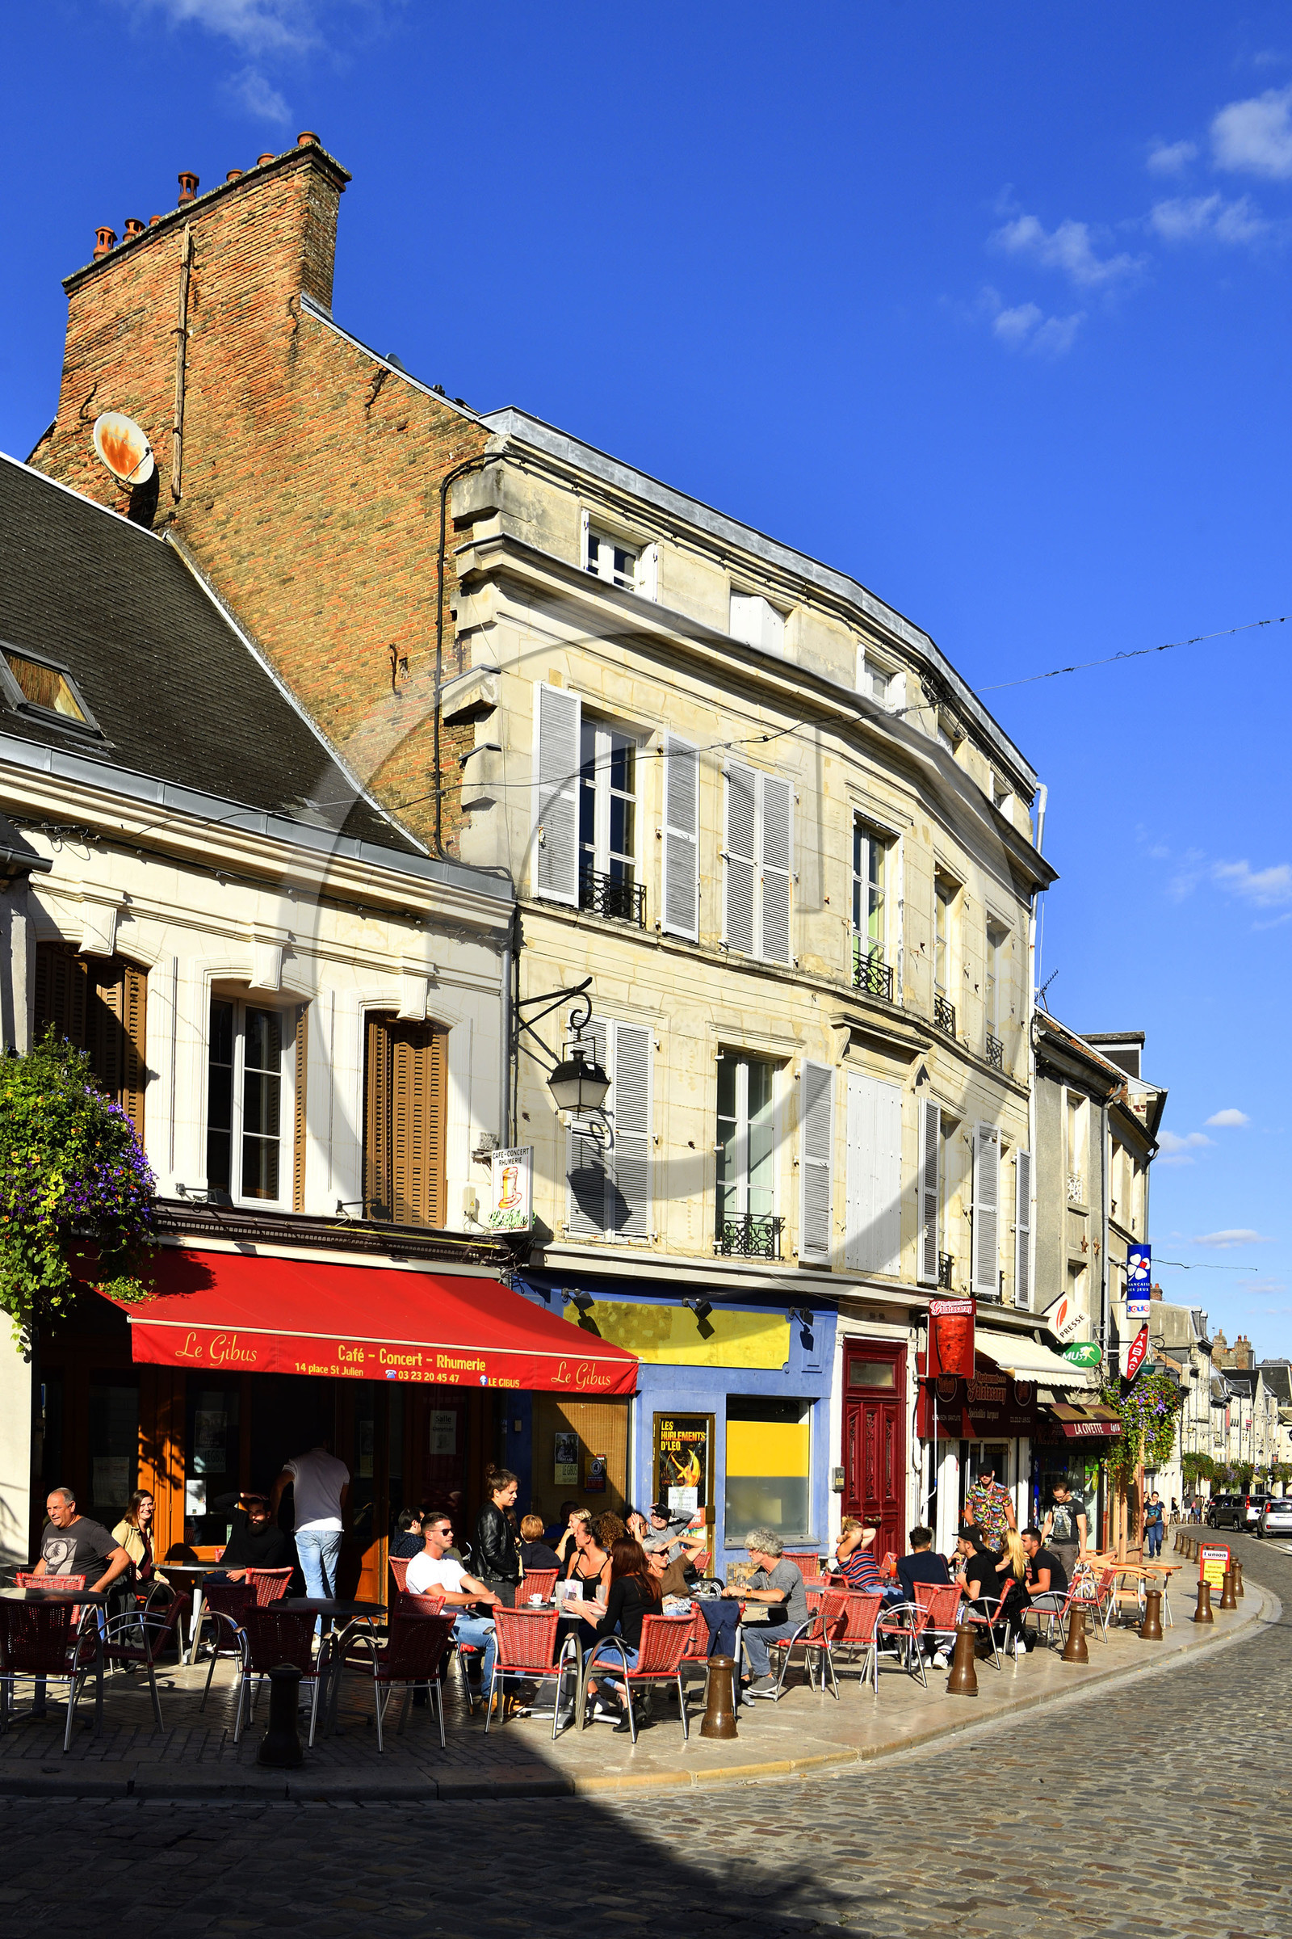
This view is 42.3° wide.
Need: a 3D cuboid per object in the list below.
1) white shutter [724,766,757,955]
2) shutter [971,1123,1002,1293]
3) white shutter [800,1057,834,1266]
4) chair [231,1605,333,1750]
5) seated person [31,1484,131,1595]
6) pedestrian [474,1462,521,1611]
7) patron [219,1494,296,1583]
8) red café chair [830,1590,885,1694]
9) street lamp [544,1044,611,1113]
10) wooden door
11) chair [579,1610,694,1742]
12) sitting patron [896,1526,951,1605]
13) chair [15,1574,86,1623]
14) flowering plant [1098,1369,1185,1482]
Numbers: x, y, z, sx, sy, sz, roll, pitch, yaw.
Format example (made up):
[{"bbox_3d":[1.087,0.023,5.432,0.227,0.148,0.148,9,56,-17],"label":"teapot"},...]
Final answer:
[{"bbox_3d":[1.111,-1.284,19.600,0.520,2.220,0.060,11,-17,-40],"label":"white shutter"},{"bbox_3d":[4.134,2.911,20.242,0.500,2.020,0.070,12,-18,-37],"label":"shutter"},{"bbox_3d":[1.772,1.991,17.349,0.500,2.040,0.070,13,-19,-40],"label":"white shutter"},{"bbox_3d":[-2.200,4.274,10.098,0.570,0.810,0.570,0,-9,7],"label":"chair"},{"bbox_3d":[-4.091,4.402,12.100,0.640,1.280,0.800,-6,-15,26],"label":"seated person"},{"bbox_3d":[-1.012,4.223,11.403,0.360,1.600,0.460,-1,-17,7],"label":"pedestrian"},{"bbox_3d":[-3.110,4.843,13.400,0.620,1.270,0.780,-4,-14,17],"label":"patron"},{"bbox_3d":[1.654,5.512,13.759,0.560,0.760,0.600,0,-17,2],"label":"red café chair"},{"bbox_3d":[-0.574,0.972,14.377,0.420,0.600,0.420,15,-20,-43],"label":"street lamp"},{"bbox_3d":[2.419,5.428,17.646,0.950,2.950,0.140,6,-11,-31],"label":"wooden door"},{"bbox_3d":[-0.047,4.560,10.854,0.560,0.760,0.600,11,-19,-31],"label":"chair"},{"bbox_3d":[2.555,5.754,15.300,0.520,1.260,0.750,-2,-9,16],"label":"sitting patron"},{"bbox_3d":[-3.869,4.234,10.512,0.560,0.760,0.600,1,-16,0],"label":"chair"},{"bbox_3d":[9.795,8.938,33.000,1.450,2.150,1.300,-2,-17,10],"label":"flowering plant"}]

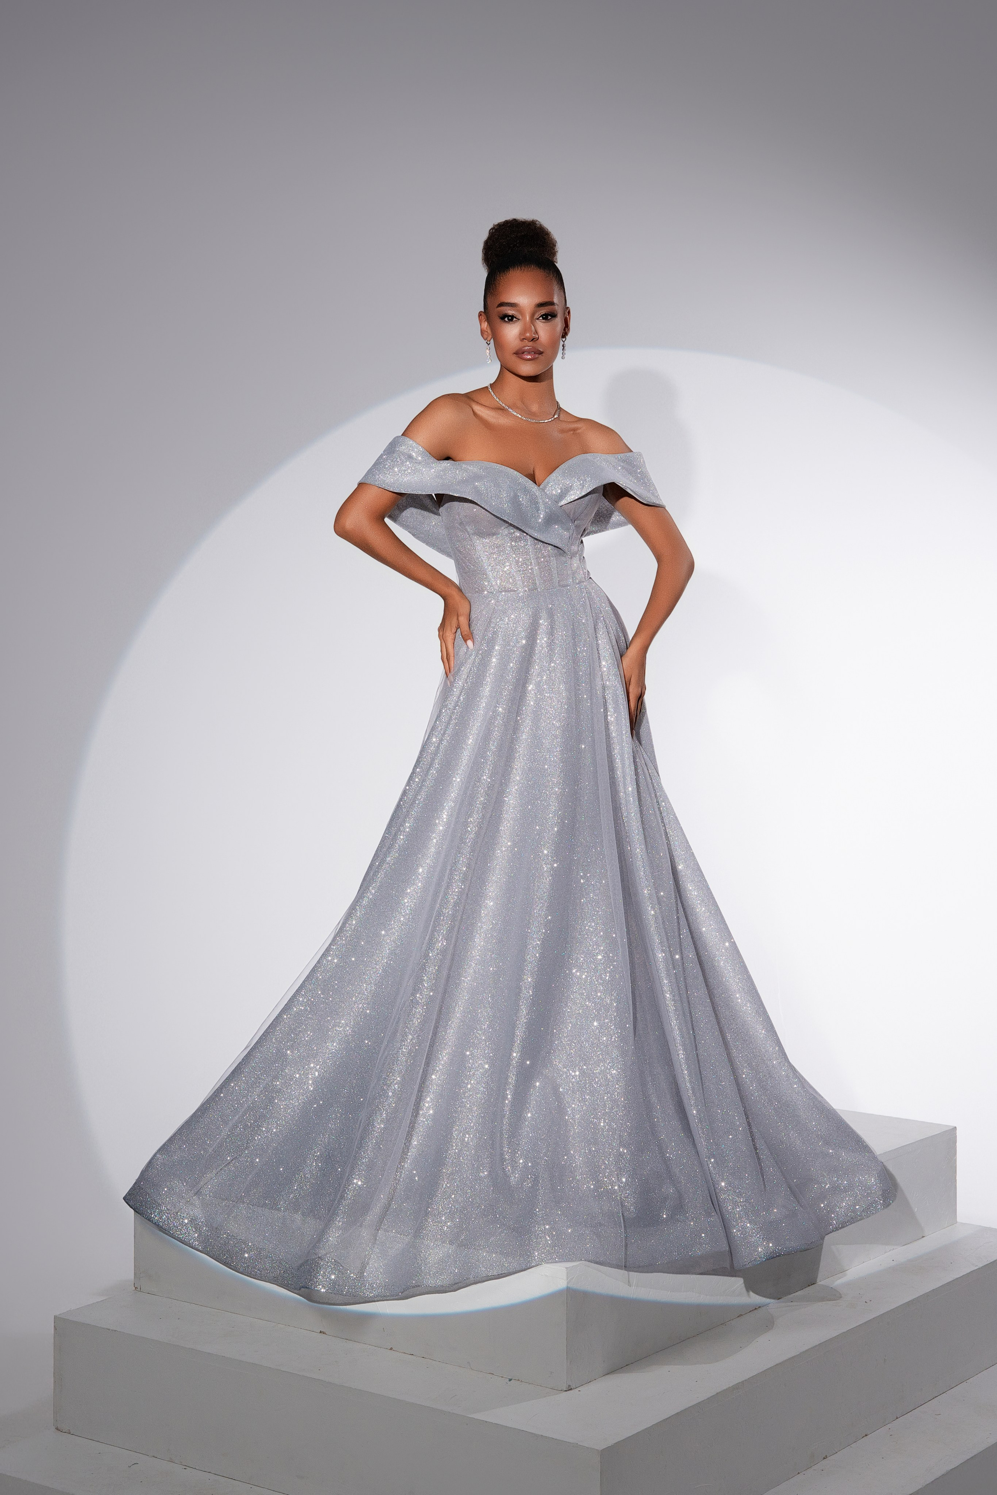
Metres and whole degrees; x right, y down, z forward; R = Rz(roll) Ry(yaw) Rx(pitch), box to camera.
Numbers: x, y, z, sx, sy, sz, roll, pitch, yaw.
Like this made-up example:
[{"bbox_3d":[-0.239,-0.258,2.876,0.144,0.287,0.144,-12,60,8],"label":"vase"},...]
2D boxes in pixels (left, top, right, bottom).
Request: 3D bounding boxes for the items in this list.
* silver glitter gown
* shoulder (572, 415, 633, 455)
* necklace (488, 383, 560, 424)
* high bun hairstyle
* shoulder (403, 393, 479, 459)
[{"bbox_3d":[0.020,0.163,4.070,1.420,1.460,1.150,0,1,-14],"label":"silver glitter gown"},{"bbox_3d":[0.186,-0.567,4.000,0.120,0.085,0.115,-1,1,-18],"label":"shoulder"},{"bbox_3d":[0.046,-0.622,3.970,0.130,0.080,0.120,0,1,0],"label":"necklace"},{"bbox_3d":[0.047,-0.869,4.000,0.155,0.180,0.190,0,1,-8],"label":"high bun hairstyle"},{"bbox_3d":[-0.103,-0.573,3.920,0.135,0.120,0.125,-1,1,-18],"label":"shoulder"}]

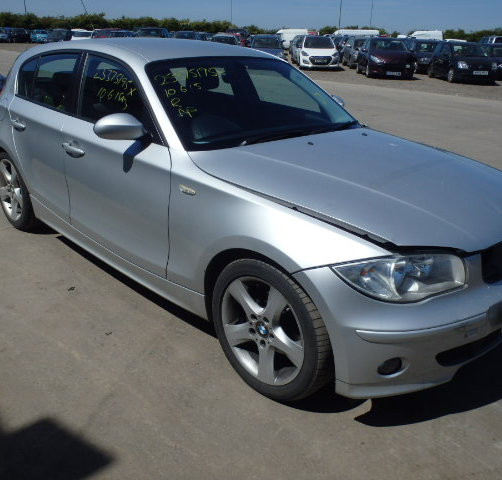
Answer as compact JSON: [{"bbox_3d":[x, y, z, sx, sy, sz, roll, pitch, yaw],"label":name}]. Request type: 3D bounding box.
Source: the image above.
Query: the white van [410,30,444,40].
[{"bbox_3d":[18.662,-21.844,57.000,4.700,2.200,1.950,-4,22,-14],"label":"white van"}]

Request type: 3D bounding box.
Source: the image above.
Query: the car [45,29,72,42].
[{"bbox_3d":[-20.715,-21.965,56.000,1.780,1.500,4.300,0,22,-3],"label":"car"}]

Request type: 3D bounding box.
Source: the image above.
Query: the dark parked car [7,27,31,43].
[{"bbox_3d":[-23.975,-21.159,53.500,1.740,1.470,4.200,-10,25,-29],"label":"dark parked car"}]

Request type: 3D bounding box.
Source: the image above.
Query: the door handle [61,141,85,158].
[{"bbox_3d":[-0.994,-0.505,2.907,0.055,0.050,0.240,-18,29,-40],"label":"door handle"}]

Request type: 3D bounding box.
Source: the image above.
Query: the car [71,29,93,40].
[{"bbox_3d":[-13.874,-16.490,42.500,1.750,1.480,4.300,-6,23,-20],"label":"car"}]

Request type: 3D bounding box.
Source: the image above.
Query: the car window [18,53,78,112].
[{"bbox_3d":[-1.264,-1.003,3.218,0.880,0.360,0.060,22,13,42],"label":"car window"}]

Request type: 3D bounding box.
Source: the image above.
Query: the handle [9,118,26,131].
[{"bbox_3d":[-1.534,-0.760,3.414,0.055,0.050,0.230,-18,29,-40],"label":"handle"}]

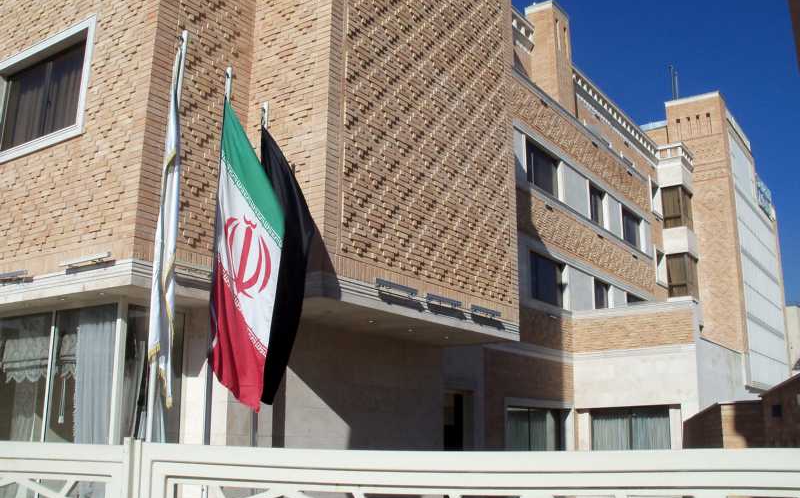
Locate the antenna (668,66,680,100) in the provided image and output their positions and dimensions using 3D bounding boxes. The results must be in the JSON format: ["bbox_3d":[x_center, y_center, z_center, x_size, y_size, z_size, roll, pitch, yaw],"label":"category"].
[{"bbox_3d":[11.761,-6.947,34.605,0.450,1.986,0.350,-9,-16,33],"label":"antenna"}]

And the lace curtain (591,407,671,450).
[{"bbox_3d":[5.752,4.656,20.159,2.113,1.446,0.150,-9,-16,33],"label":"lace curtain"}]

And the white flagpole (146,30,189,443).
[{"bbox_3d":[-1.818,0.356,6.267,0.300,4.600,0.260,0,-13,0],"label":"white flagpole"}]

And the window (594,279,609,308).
[{"bbox_3d":[5.882,1.547,23.582,0.120,1.256,1.215,-9,-16,33],"label":"window"}]

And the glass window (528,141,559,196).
[{"bbox_3d":[3.754,-2.023,21.141,0.120,1.199,1.985,-9,-16,33],"label":"glass window"}]

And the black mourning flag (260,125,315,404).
[{"bbox_3d":[-1.112,0.099,7.971,0.545,2.818,0.350,0,-13,0],"label":"black mourning flag"}]

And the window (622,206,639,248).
[{"bbox_3d":[7.724,-0.649,26.905,0.120,1.199,1.984,-9,-16,33],"label":"window"}]

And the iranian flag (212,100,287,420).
[{"bbox_3d":[-1.331,-0.005,7.166,0.627,2.859,0.350,0,-13,0],"label":"iranian flag"}]

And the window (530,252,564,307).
[{"bbox_3d":[3.739,0.852,20.462,0.120,1.256,1.985,-9,-16,33],"label":"window"}]

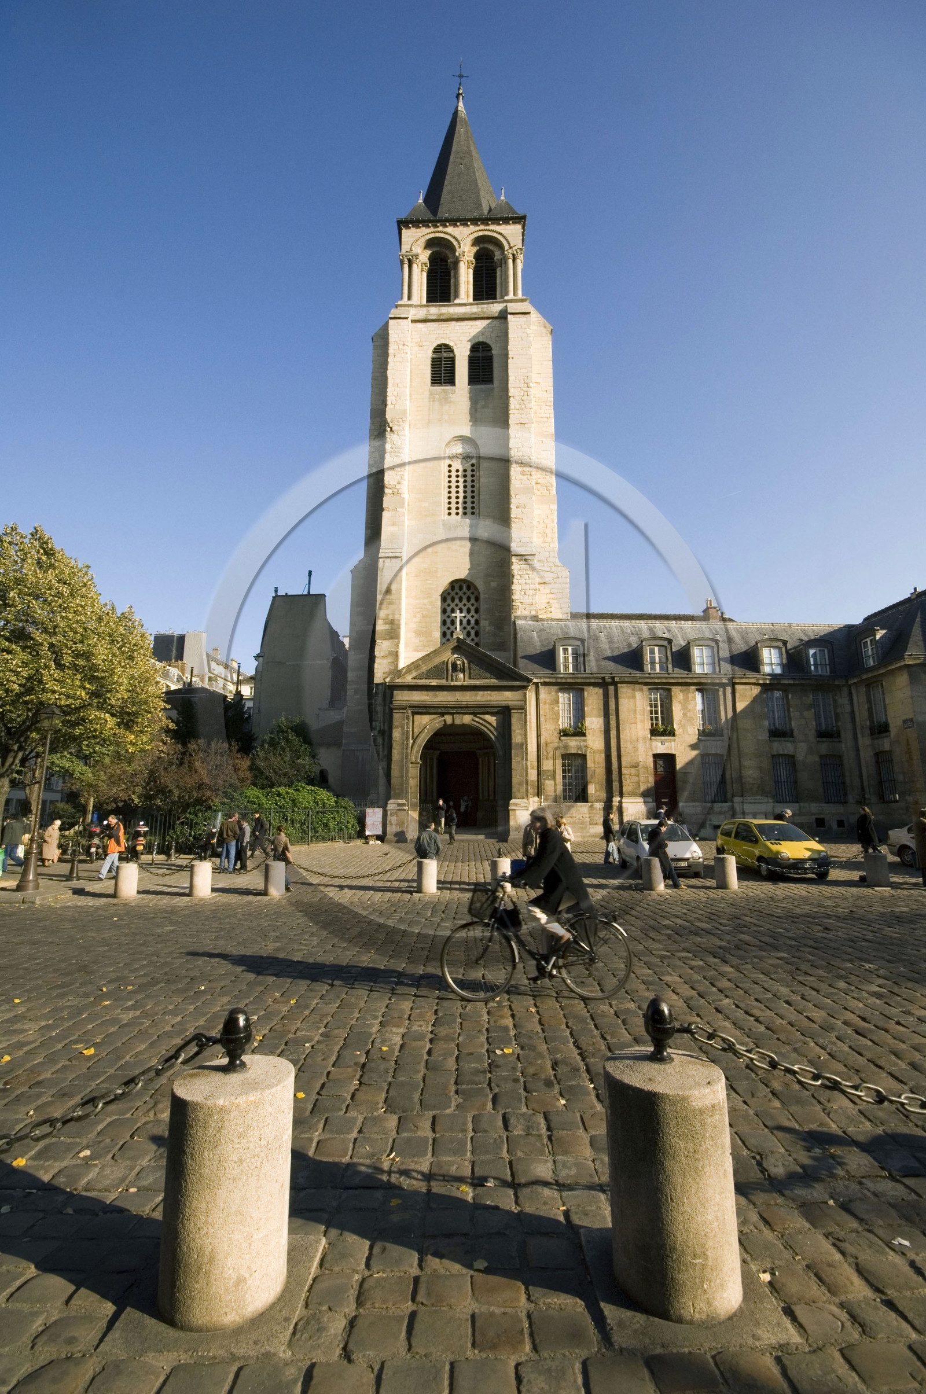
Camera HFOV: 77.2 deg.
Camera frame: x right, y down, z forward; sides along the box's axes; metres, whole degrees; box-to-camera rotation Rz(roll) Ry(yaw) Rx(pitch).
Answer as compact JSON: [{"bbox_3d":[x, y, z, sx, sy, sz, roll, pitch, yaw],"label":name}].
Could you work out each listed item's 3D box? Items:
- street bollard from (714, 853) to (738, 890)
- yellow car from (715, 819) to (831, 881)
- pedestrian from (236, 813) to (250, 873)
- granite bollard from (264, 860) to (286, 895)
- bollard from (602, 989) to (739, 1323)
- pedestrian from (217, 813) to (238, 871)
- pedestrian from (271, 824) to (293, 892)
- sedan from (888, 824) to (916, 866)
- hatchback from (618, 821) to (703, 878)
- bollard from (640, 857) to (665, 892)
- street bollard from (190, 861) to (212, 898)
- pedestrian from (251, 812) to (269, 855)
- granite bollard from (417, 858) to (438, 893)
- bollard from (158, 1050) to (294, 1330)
[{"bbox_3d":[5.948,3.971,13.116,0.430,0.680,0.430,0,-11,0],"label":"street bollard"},{"bbox_3d":[8.430,4.160,15.970,1.630,1.420,3.430,1,-11,-2],"label":"yellow car"},{"bbox_3d":[-6.686,4.531,17.810,0.360,1.638,0.480,-1,-11,6],"label":"pedestrian"},{"bbox_3d":[-4.173,4.031,12.883,0.430,0.680,0.430,0,-11,0],"label":"granite bollard"},{"bbox_3d":[0.785,1.667,2.228,0.440,0.950,0.440,0,-11,0],"label":"bollard"},{"bbox_3d":[-7.147,4.448,17.711,0.560,1.759,0.360,-3,-12,17],"label":"pedestrian"},{"bbox_3d":[-4.178,3.700,13.284,0.520,1.479,0.620,-4,-12,20],"label":"pedestrian"},{"bbox_3d":[14.801,4.415,17.175,1.740,1.410,4.450,0,-11,3],"label":"sedan"},{"bbox_3d":[5.486,4.288,16.415,1.630,1.420,3.430,-1,-11,4],"label":"hatchback"},{"bbox_3d":[4.225,3.977,12.898,0.420,0.690,0.420,0,-11,0],"label":"bollard"},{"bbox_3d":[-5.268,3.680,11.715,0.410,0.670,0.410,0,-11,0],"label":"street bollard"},{"bbox_3d":[-7.675,5.251,22.098,0.750,1.716,0.500,5,-12,-23],"label":"pedestrian"},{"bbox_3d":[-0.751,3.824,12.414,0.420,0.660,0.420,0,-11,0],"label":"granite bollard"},{"bbox_3d":[-0.864,1.668,2.198,0.435,0.910,0.435,0,-11,0],"label":"bollard"}]

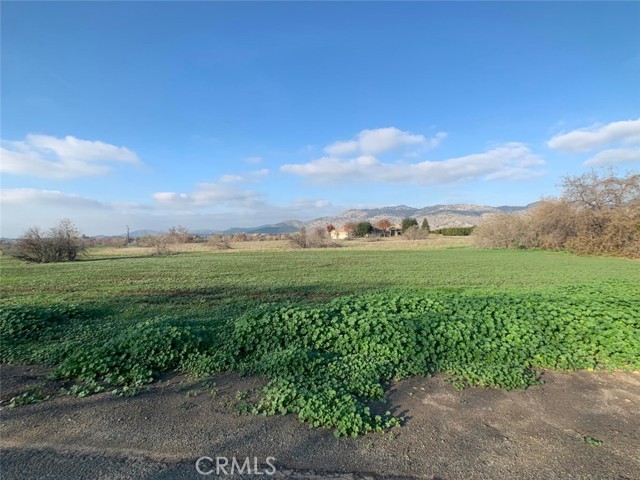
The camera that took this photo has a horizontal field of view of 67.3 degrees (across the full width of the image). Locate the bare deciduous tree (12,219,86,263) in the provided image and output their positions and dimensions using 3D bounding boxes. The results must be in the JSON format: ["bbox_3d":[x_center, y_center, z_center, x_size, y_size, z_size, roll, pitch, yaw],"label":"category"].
[{"bbox_3d":[-18.007,0.033,32.000,4.600,2.900,4.000,0,1,0],"label":"bare deciduous tree"}]

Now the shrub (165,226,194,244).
[{"bbox_3d":[-19.291,-0.618,66.000,4.100,2.500,3.600,0,1,0],"label":"shrub"}]

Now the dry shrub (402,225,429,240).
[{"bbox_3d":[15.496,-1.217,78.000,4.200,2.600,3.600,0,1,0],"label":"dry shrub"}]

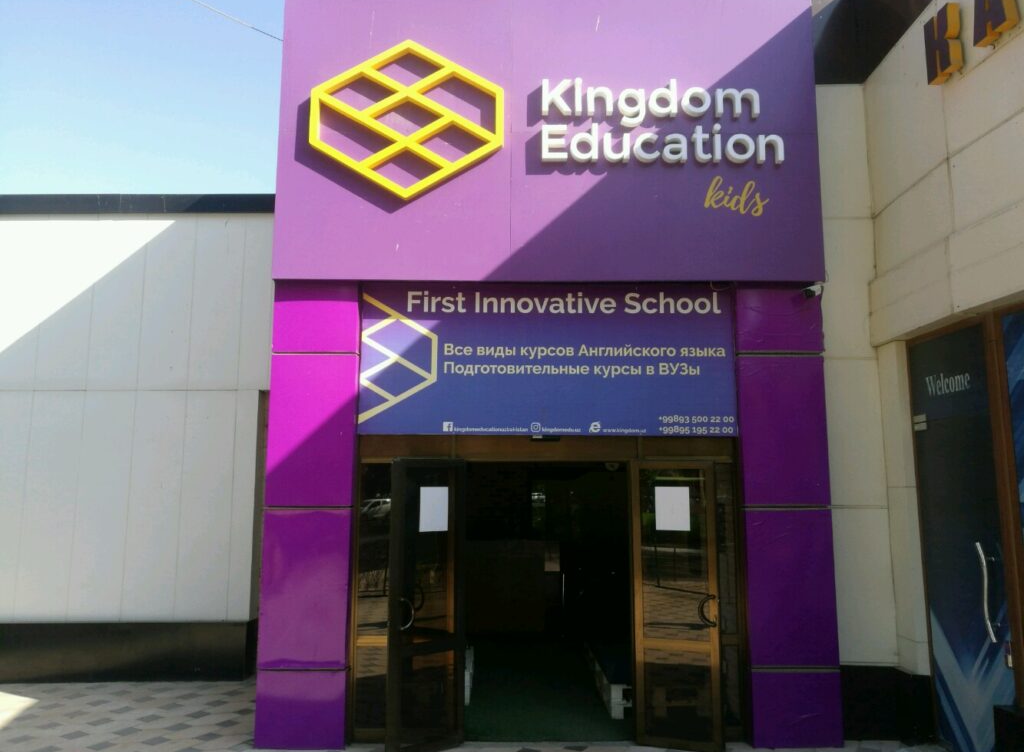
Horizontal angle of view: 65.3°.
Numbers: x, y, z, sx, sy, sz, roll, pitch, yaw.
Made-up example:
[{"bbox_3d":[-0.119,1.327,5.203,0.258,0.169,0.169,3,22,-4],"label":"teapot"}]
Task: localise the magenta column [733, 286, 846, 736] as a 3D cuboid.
[{"bbox_3d":[2.020,0.982,6.062,0.643,3.366,0.420,0,-8,0],"label":"magenta column"}]

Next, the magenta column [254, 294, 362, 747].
[{"bbox_3d":[-1.490,0.982,6.062,0.643,3.366,0.420,0,-8,0],"label":"magenta column"}]

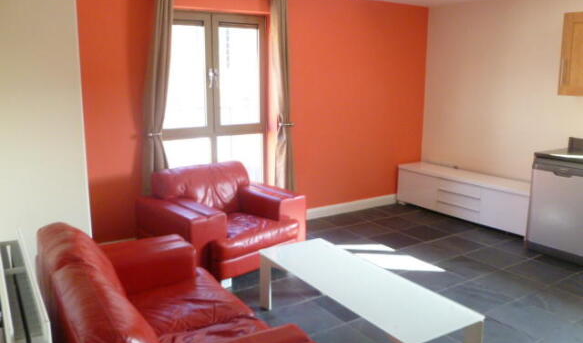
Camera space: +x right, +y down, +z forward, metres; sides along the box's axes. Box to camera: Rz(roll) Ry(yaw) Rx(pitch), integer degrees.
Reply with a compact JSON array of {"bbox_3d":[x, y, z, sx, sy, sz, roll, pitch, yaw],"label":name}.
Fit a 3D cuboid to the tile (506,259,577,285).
[{"bbox_3d":[1.994,0.824,3.816,0.399,0.012,0.399,-7,13,-31],"label":"tile"}]

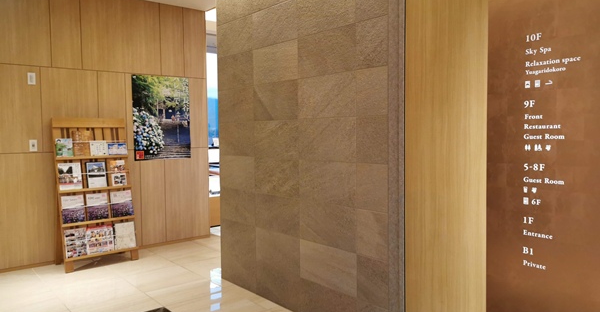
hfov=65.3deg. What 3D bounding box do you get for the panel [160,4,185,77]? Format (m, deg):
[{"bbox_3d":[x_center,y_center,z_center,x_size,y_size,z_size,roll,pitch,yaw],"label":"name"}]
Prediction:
[{"bbox_3d":[-1.610,-1.442,5.897,0.310,0.882,0.040,-3,4,-39],"label":"panel"}]

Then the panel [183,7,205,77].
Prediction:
[{"bbox_3d":[-1.371,-1.454,6.094,0.310,0.882,0.040,-3,4,-39],"label":"panel"}]

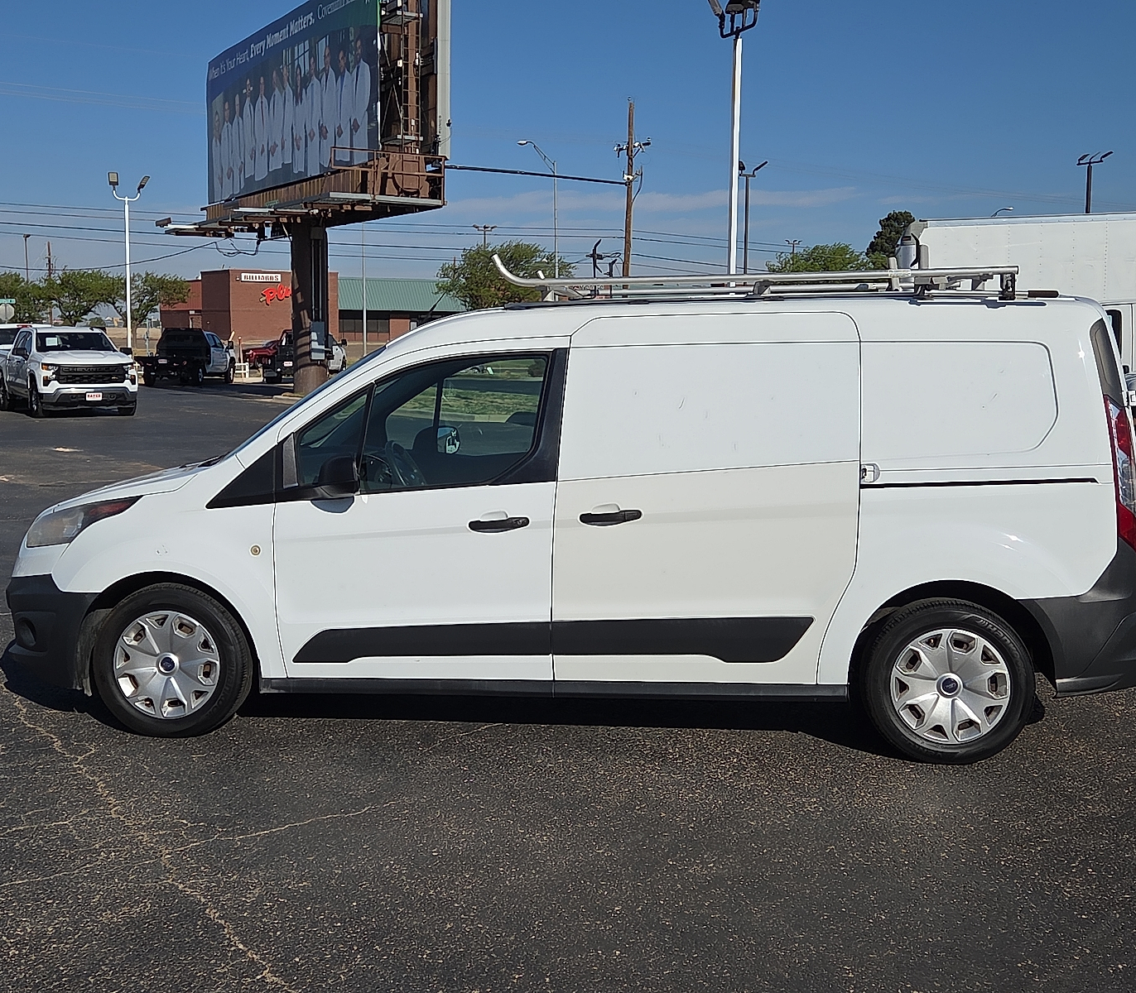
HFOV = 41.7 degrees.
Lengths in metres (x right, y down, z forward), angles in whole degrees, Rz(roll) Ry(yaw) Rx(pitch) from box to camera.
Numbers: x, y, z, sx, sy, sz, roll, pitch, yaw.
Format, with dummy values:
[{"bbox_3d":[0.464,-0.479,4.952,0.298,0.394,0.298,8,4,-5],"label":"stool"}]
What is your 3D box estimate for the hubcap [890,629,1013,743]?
[{"bbox_3d":[1.435,0.712,5.617,0.440,0.440,0.070,1,6,7],"label":"hubcap"}]

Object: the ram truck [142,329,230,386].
[{"bbox_3d":[-13.801,-5.149,54.233,2.200,2.000,6.100,1,6,3],"label":"ram truck"}]

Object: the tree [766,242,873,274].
[{"bbox_3d":[12.924,-9.691,75.000,6.200,6.230,5.890,0,6,0],"label":"tree"}]

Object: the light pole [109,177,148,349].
[{"bbox_3d":[-15.877,-8.033,54.000,1.500,7.370,0.600,0,6,0],"label":"light pole"}]

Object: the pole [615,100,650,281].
[{"bbox_3d":[2.494,-10.828,62.610,1.800,11.300,0.900,-4,7,-33],"label":"pole"}]

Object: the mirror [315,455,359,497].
[{"bbox_3d":[-0.897,-0.076,5.800,0.150,0.175,0.230,0,6,-3],"label":"mirror"}]

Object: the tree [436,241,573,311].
[{"bbox_3d":[-3.310,-10.016,77.655,7.100,6.400,6.800,0,6,-6],"label":"tree"}]

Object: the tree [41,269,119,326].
[{"bbox_3d":[-33.641,-12.821,103.000,5.000,5.690,4.750,0,6,0],"label":"tree"}]

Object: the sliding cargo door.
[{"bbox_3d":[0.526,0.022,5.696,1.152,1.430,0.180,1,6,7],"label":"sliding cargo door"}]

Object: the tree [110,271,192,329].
[{"bbox_3d":[-28.784,-12.749,103.000,5.100,5.540,4.840,0,6,0],"label":"tree"}]

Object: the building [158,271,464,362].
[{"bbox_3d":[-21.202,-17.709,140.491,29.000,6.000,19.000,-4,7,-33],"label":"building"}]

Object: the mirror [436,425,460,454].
[{"bbox_3d":[-0.666,-0.292,7.720,0.140,0.180,0.220,4,7,32],"label":"mirror"}]

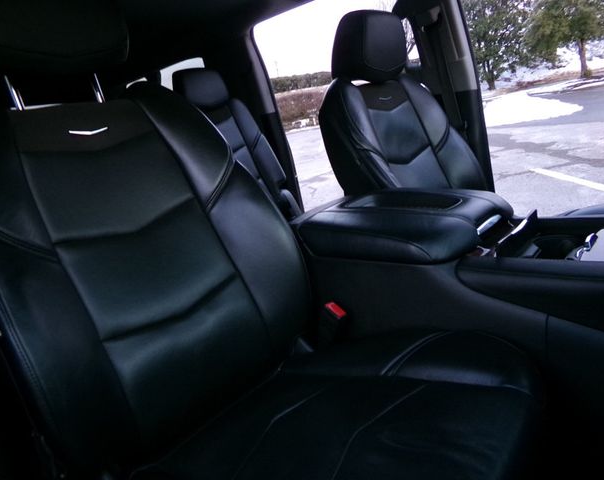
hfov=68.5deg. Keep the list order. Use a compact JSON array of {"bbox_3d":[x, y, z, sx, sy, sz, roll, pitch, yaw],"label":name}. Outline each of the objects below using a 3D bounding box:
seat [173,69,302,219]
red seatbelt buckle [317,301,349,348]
[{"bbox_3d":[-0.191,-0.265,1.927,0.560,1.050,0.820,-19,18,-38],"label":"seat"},{"bbox_3d":[0.059,0.172,0.895,0.046,0.085,0.028,34,39,29],"label":"red seatbelt buckle"}]

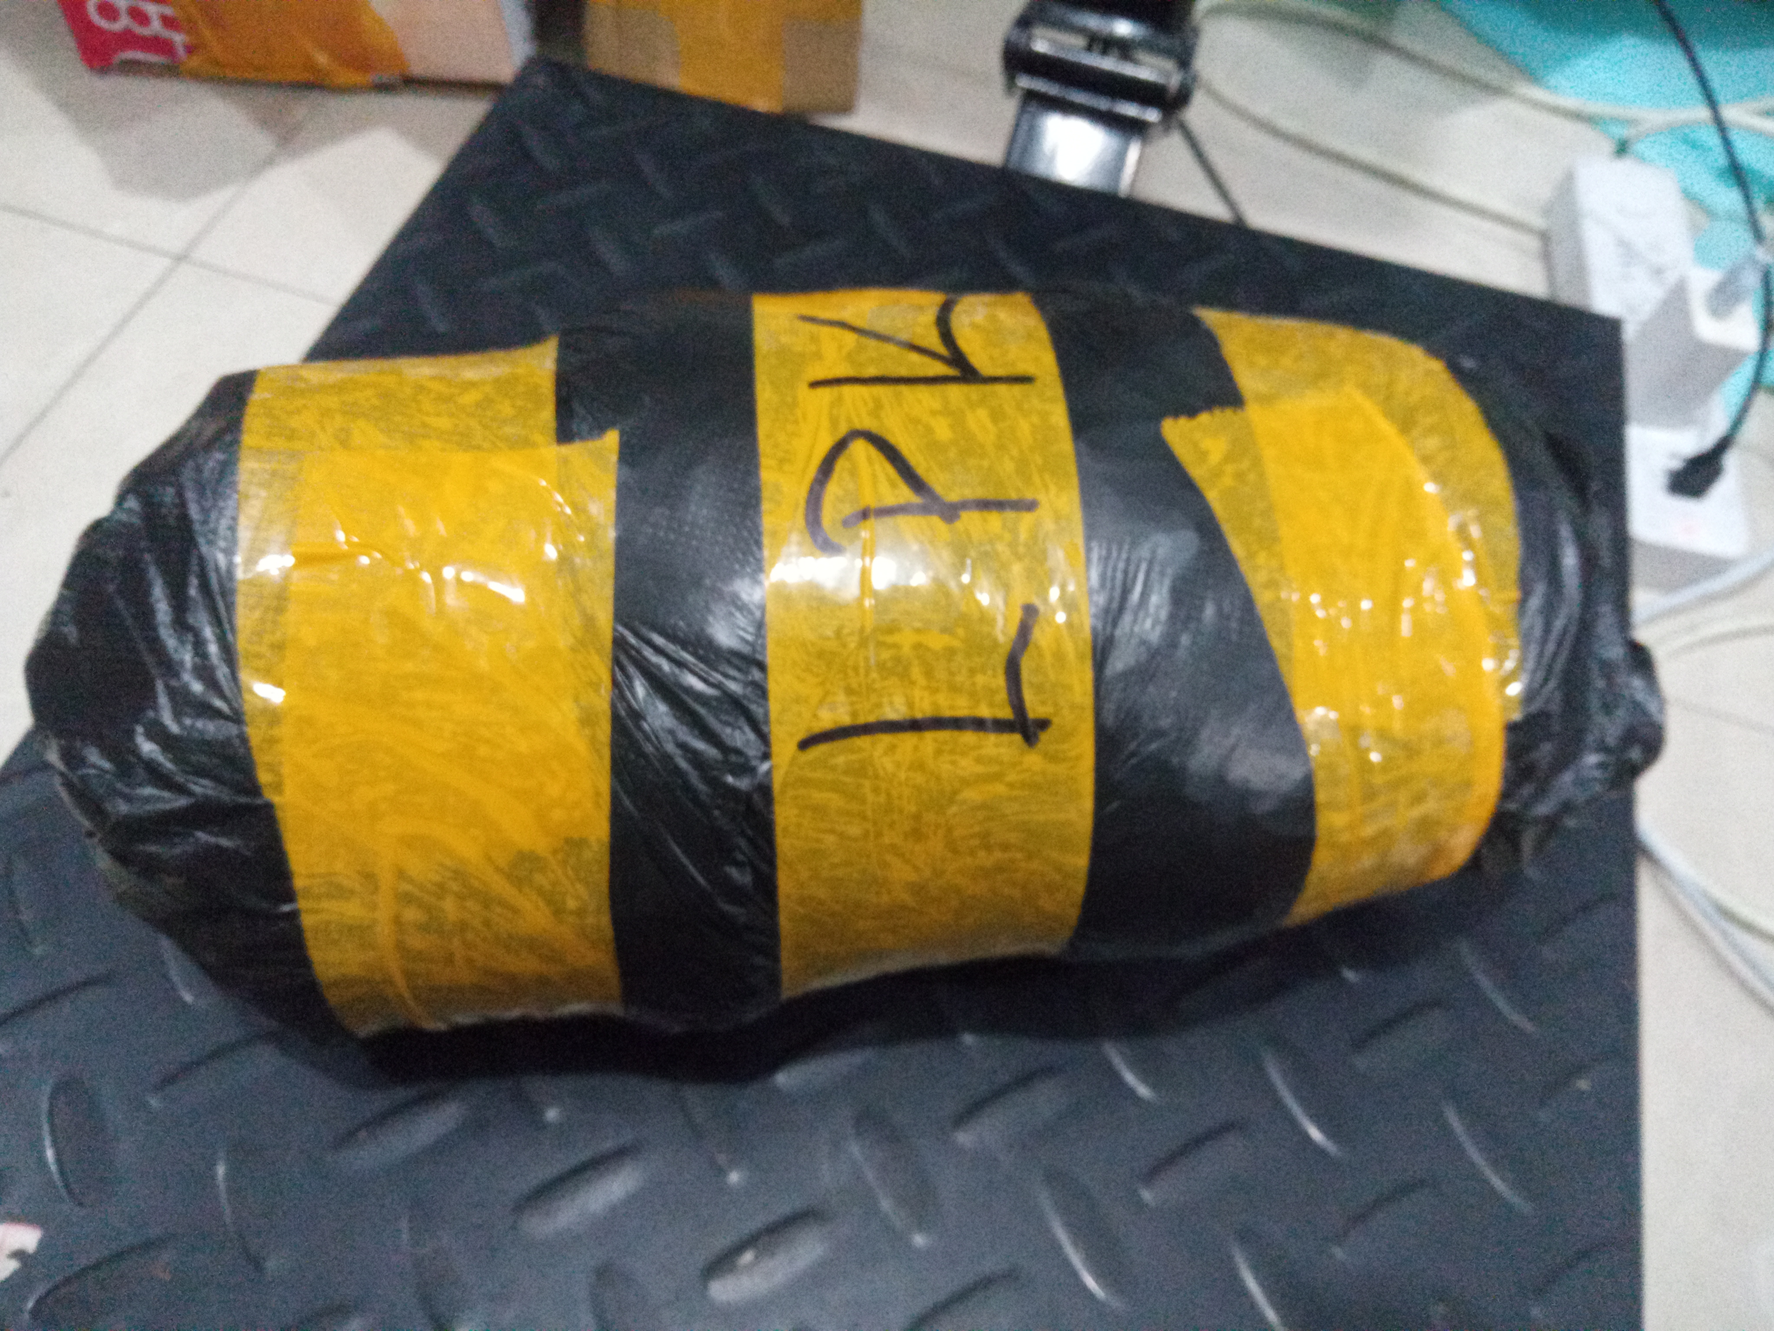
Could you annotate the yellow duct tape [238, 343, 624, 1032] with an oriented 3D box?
[{"bbox_3d":[-0.069,0.001,0.246,0.048,0.113,0.113,-4,57,-8],"label":"yellow duct tape"}]

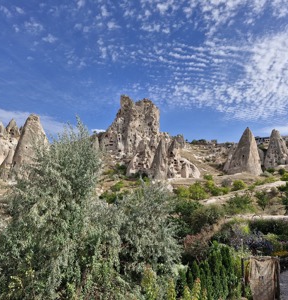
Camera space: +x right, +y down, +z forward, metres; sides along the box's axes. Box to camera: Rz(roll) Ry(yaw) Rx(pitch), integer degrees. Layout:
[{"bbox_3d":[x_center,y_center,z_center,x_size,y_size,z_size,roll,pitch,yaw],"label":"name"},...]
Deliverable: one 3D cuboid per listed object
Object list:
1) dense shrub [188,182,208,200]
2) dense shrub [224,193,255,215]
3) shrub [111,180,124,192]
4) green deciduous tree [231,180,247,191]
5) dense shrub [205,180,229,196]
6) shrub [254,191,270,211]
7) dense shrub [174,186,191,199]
[{"bbox_3d":[9.230,7.030,45.000,3.320,3.050,3.150,0,-5,0],"label":"dense shrub"},{"bbox_3d":[10.420,5.840,29.000,3.210,2.400,3.050,0,-5,0],"label":"dense shrub"},{"bbox_3d":[-5.380,7.420,54.000,2.790,2.440,2.650,0,-5,0],"label":"shrub"},{"bbox_3d":[19.550,7.350,55.000,3.240,2.070,3.080,0,-5,0],"label":"green deciduous tree"},{"bbox_3d":[13.370,7.100,49.000,4.340,2.950,4.120,0,-5,0],"label":"dense shrub"},{"bbox_3d":[13.370,5.700,30.000,1.770,2.260,1.680,0,-5,0],"label":"shrub"},{"bbox_3d":[6.520,7.200,45.000,2.650,2.030,2.520,0,-5,0],"label":"dense shrub"}]

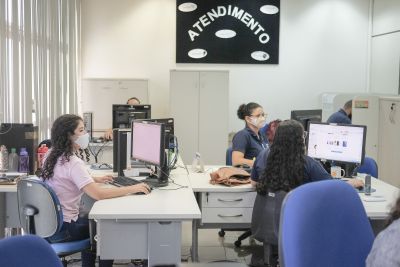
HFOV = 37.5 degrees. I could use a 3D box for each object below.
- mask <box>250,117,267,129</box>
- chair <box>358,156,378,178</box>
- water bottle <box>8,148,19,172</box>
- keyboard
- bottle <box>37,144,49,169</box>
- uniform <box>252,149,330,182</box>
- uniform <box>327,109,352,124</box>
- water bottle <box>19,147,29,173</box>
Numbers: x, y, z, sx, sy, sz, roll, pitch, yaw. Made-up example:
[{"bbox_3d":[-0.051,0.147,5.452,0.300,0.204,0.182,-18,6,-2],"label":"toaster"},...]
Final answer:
[{"bbox_3d":[0.537,-0.111,5.392,0.100,0.110,0.130,4,6,30],"label":"mask"},{"bbox_3d":[1.379,0.621,5.127,0.580,0.860,0.580,3,6,20],"label":"chair"},{"bbox_3d":[-1.492,0.206,4.720,0.075,0.205,0.075,1,5,0],"label":"water bottle"},{"bbox_3d":[-0.504,0.358,4.221,0.150,0.030,0.440,-2,6,-30],"label":"keyboard"},{"bbox_3d":[-1.280,0.196,4.819,0.080,0.215,0.080,1,5,0],"label":"bottle"},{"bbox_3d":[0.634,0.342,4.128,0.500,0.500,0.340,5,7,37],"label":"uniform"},{"bbox_3d":[1.700,-0.011,7.027,0.360,0.550,0.480,0,5,-6],"label":"uniform"},{"bbox_3d":[-1.408,0.207,4.720,0.075,0.205,0.075,1,5,0],"label":"water bottle"}]

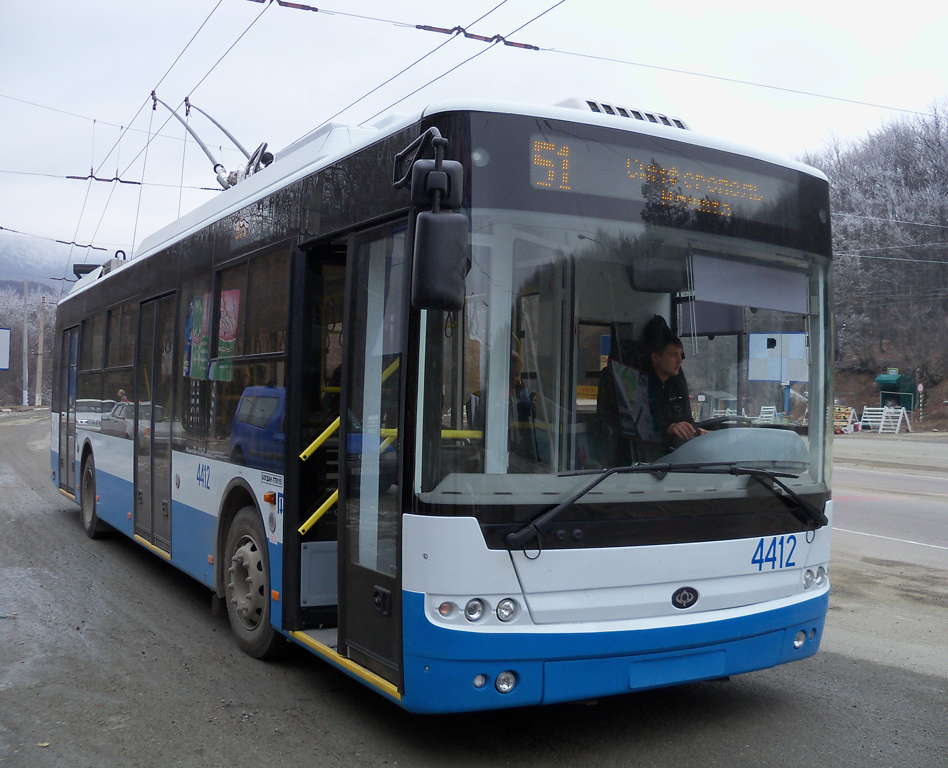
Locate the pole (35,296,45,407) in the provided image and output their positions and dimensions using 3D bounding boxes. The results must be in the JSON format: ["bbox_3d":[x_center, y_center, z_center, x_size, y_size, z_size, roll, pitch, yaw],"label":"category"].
[{"bbox_3d":[-33.425,-2.496,80.000,0.360,8.450,0.360,3,0,-24],"label":"pole"}]

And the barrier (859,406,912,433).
[{"bbox_3d":[17.466,1.517,44.000,0.750,1.100,2.000,1,-1,-30],"label":"barrier"}]

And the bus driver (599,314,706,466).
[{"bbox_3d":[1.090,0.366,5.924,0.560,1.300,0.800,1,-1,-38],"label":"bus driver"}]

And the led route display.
[{"bbox_3d":[0.961,-0.958,4.961,1.640,0.260,0.100,1,-1,-29],"label":"led route display"}]

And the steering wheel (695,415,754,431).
[{"bbox_3d":[1.284,0.286,5.643,0.450,0.080,0.450,1,-28,-29],"label":"steering wheel"}]

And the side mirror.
[{"bbox_3d":[-0.137,-0.490,4.160,0.215,0.395,0.110,3,-1,3],"label":"side mirror"}]

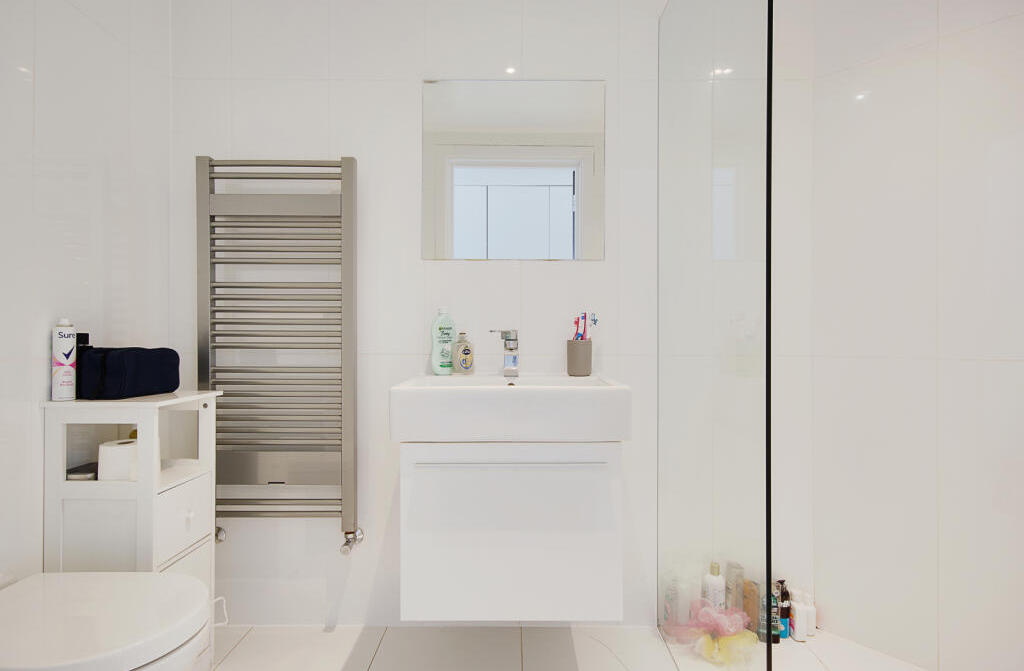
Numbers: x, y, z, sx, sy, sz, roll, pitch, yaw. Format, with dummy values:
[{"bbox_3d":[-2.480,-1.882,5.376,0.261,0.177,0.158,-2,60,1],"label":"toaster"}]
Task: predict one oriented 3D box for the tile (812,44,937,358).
[{"bbox_3d":[1.103,-0.388,1.656,0.010,0.904,0.322,0,0,-39],"label":"tile"}]

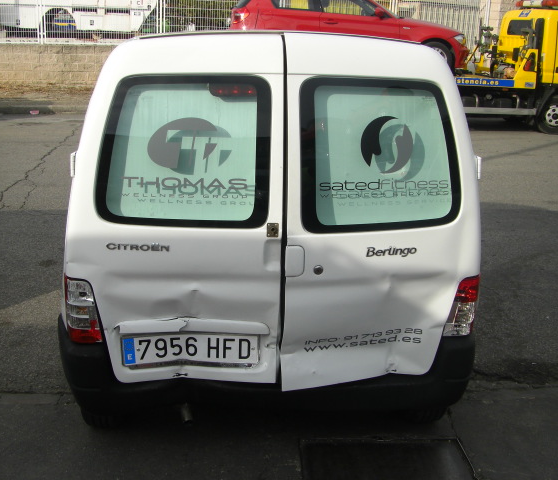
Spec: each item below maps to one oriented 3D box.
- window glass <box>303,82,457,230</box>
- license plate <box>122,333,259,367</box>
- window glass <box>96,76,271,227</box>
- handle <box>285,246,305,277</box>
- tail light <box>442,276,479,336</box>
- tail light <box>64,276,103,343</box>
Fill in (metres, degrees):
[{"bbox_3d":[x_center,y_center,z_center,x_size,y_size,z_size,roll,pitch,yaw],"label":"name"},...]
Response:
[{"bbox_3d":[0.382,-0.321,2.670,0.610,0.575,0.040,-1,1,-8],"label":"window glass"},{"bbox_3d":[-0.338,0.425,2.700,0.520,0.110,0.020,0,6,-2],"label":"license plate"},{"bbox_3d":[-0.358,-0.332,2.635,0.650,0.560,0.040,1,1,3],"label":"window glass"},{"bbox_3d":[0.062,0.081,2.635,0.078,0.117,0.030,0,6,-5],"label":"handle"},{"bbox_3d":[0.746,0.268,2.870,0.140,0.240,0.120,-1,9,-6],"label":"tail light"},{"bbox_3d":[-0.771,0.274,2.770,0.145,0.245,0.120,0,9,-1],"label":"tail light"}]

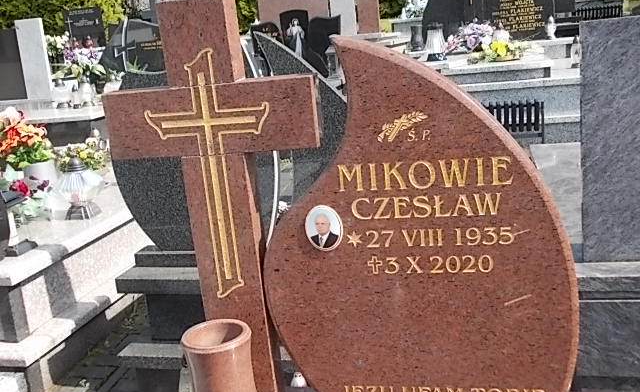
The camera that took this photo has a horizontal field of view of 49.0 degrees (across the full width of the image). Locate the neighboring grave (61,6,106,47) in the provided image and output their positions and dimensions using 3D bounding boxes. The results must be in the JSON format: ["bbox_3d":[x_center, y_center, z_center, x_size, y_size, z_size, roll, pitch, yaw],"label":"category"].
[{"bbox_3d":[-3.211,-2.289,9.600,0.580,0.600,0.100,-2,13,14],"label":"neighboring grave"}]

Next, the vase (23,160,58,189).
[{"bbox_3d":[-1.635,-0.108,4.119,0.185,0.180,0.185,-2,13,14],"label":"vase"}]

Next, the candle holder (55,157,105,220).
[{"bbox_3d":[-1.193,-0.052,3.444,0.205,0.285,0.205,-2,13,14],"label":"candle holder"}]

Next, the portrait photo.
[{"bbox_3d":[0.009,0.068,1.495,0.082,0.102,0.010,-3,13,13],"label":"portrait photo"}]

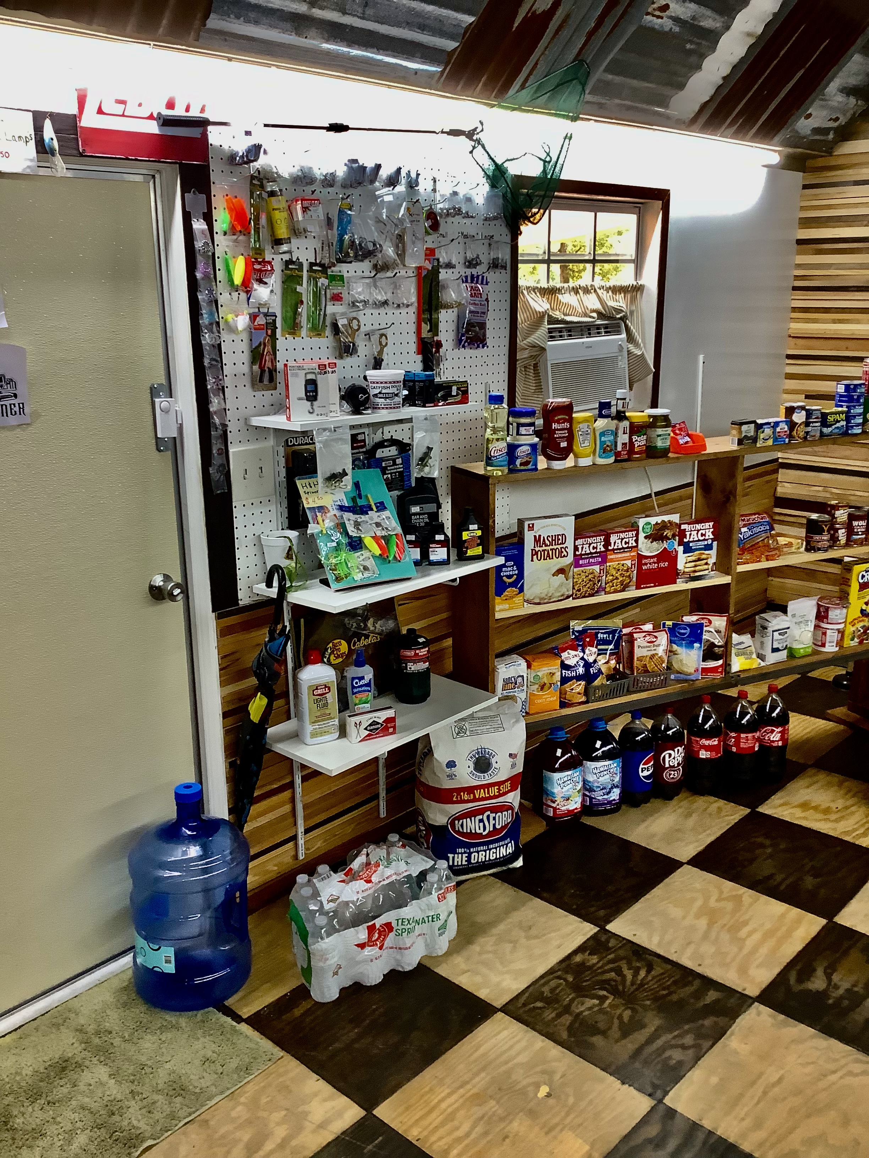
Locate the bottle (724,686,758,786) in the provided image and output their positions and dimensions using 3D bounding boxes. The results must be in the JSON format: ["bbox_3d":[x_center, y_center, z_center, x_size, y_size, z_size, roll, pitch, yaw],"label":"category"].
[{"bbox_3d":[0.990,0.501,3.353,0.111,0.312,0.111,4,16,17],"label":"bottle"}]

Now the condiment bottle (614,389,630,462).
[{"bbox_3d":[0.541,-0.445,3.002,0.058,0.200,0.055,-2,16,-6],"label":"condiment bottle"}]

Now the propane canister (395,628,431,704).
[{"bbox_3d":[-0.059,0.234,2.835,0.100,0.198,0.100,-1,16,0],"label":"propane canister"}]

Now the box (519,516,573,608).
[{"bbox_3d":[0.315,-0.053,2.955,0.158,0.248,0.050,-8,17,-23],"label":"box"}]

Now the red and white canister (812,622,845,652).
[{"bbox_3d":[1.356,0.197,3.581,0.099,0.083,0.099,-1,16,0],"label":"red and white canister"}]

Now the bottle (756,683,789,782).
[{"bbox_3d":[1.102,0.496,3.369,0.111,0.312,0.111,5,16,19],"label":"bottle"}]

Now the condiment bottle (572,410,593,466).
[{"bbox_3d":[0.417,-0.390,2.897,0.065,0.145,0.043,-8,17,-24],"label":"condiment bottle"}]

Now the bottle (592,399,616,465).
[{"bbox_3d":[0.480,-0.412,2.906,0.064,0.177,0.043,-5,17,-14],"label":"bottle"}]

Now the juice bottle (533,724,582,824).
[{"bbox_3d":[0.375,0.581,3.140,0.122,0.284,0.128,-1,16,0],"label":"juice bottle"}]

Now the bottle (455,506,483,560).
[{"bbox_3d":[0.097,-0.123,2.774,0.065,0.138,0.041,-6,17,-19],"label":"bottle"}]

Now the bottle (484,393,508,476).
[{"bbox_3d":[0.165,-0.387,2.772,0.063,0.214,0.061,-1,16,0],"label":"bottle"}]

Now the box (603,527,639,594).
[{"bbox_3d":[0.544,-0.056,3.068,0.112,0.187,0.043,-8,17,-23],"label":"box"}]

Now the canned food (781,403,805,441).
[{"bbox_3d":[1.121,-0.489,3.245,0.069,0.114,0.069,-8,17,-23],"label":"canned food"}]

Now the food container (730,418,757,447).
[{"bbox_3d":[0.927,-0.436,3.110,0.062,0.075,0.041,-8,17,-23],"label":"food container"}]

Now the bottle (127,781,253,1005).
[{"bbox_3d":[-0.561,0.699,2.377,0.273,0.495,0.273,1,16,0],"label":"bottle"}]

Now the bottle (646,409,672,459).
[{"bbox_3d":[0.654,-0.422,3.016,0.073,0.136,0.073,-1,16,0],"label":"bottle"}]

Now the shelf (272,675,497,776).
[{"bbox_3d":[-0.141,0.369,2.755,0.300,0.017,0.606,14,21,41],"label":"shelf"}]

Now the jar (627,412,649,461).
[{"bbox_3d":[0.576,-0.408,2.970,0.068,0.130,0.068,-1,16,0],"label":"jar"}]

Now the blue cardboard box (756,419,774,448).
[{"bbox_3d":[1.000,-0.444,3.174,0.063,0.071,0.040,-8,17,-24],"label":"blue cardboard box"}]

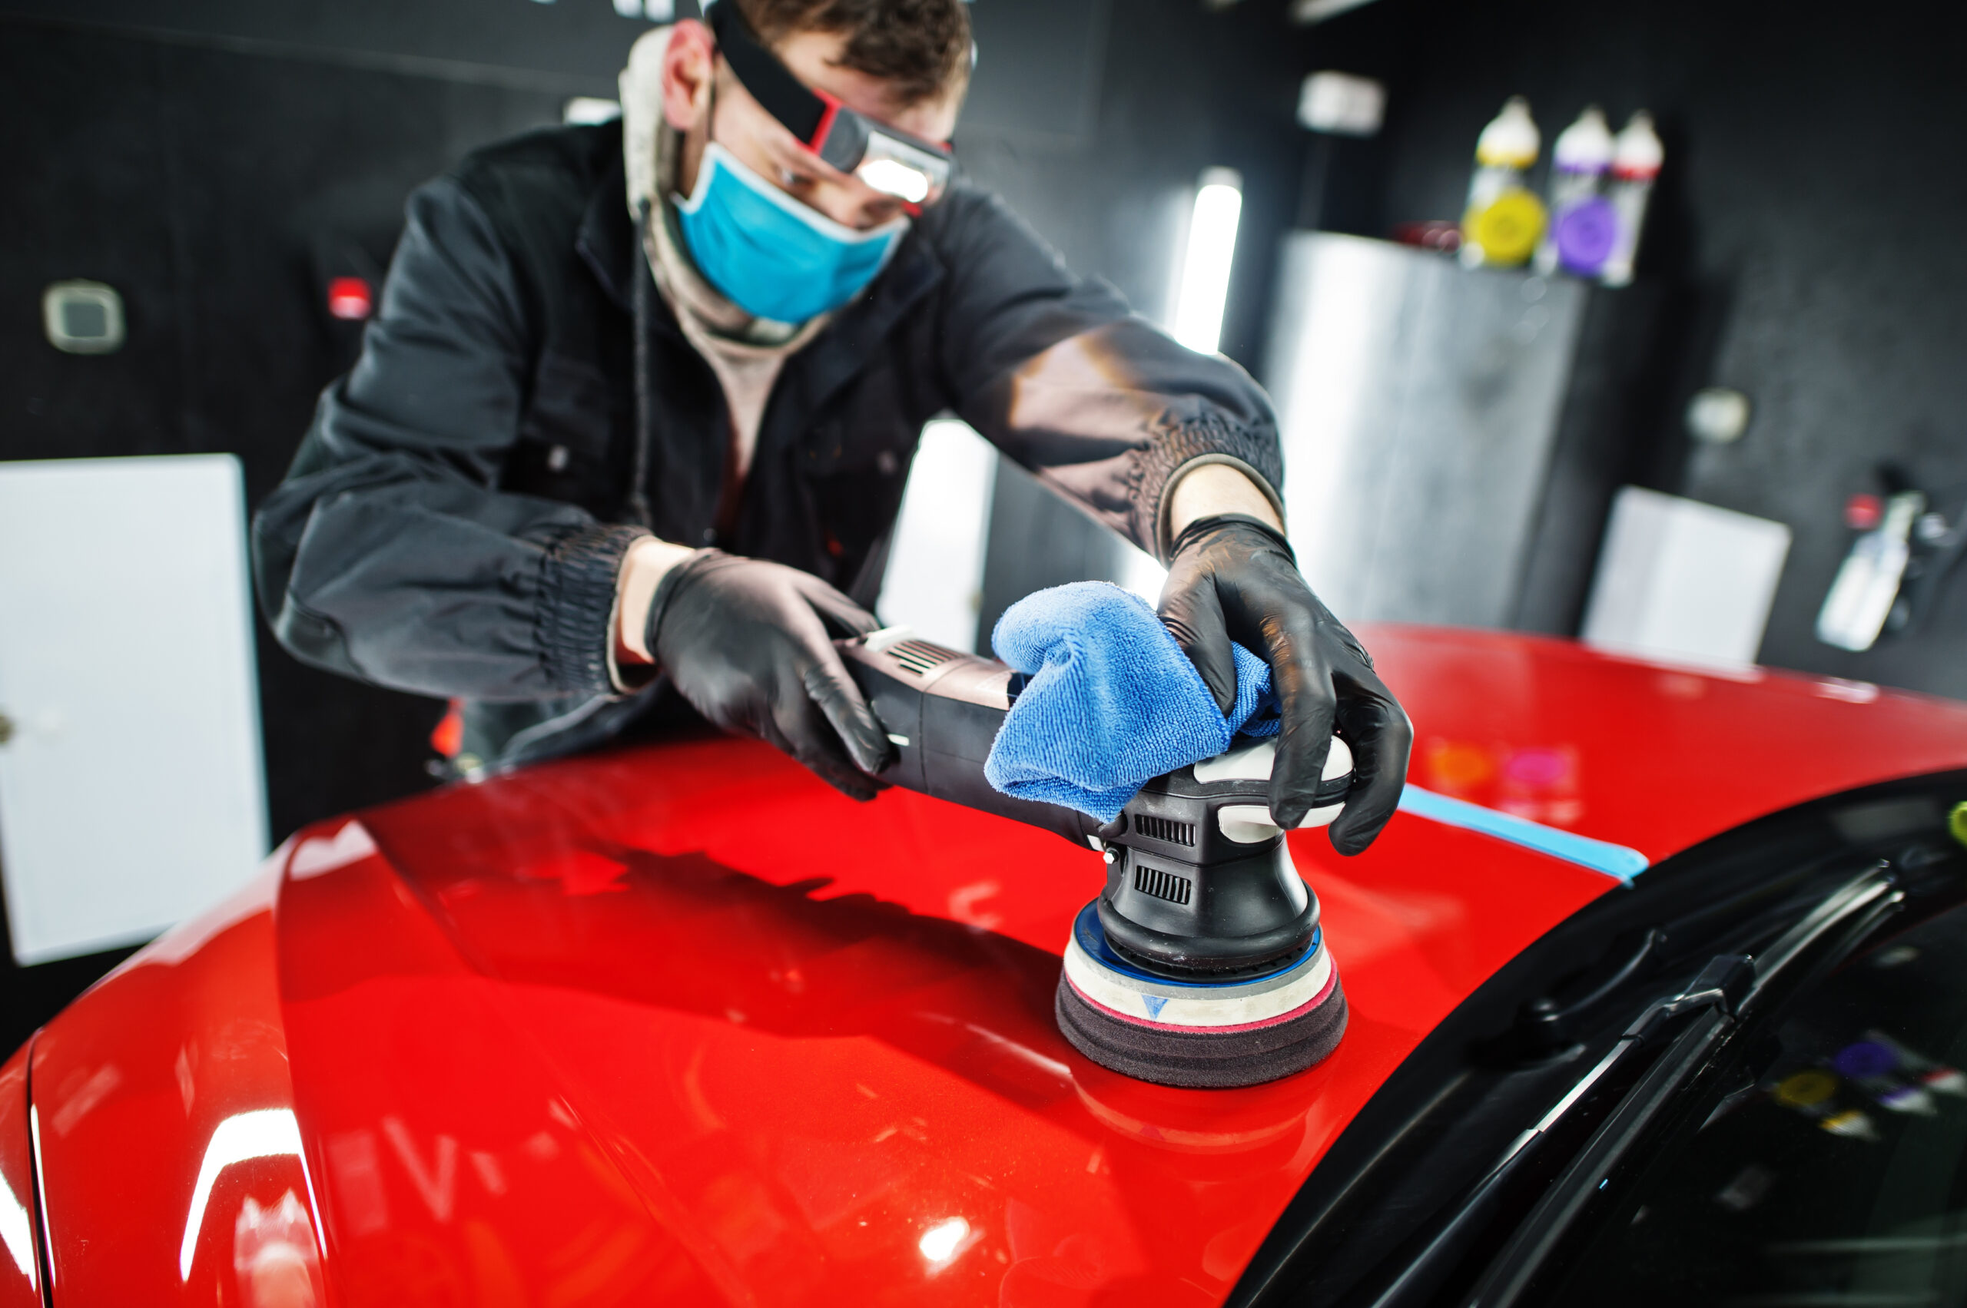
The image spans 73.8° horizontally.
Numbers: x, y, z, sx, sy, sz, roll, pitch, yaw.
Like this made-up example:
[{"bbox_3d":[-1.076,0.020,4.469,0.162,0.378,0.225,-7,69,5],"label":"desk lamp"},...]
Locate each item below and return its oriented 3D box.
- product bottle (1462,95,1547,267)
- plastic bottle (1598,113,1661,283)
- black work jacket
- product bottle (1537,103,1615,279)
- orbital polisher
[{"bbox_3d":[0.844,-0.762,2.120,0.082,0.260,0.082,11,17,18],"label":"product bottle"},{"bbox_3d":[1.062,-0.753,2.170,0.082,0.260,0.082,12,18,22],"label":"plastic bottle"},{"bbox_3d":[-0.195,-0.039,0.952,0.578,0.573,0.624,1,29,-14],"label":"black work jacket"},{"bbox_3d":[0.968,-0.750,2.130,0.082,0.260,0.082,12,17,20],"label":"product bottle"},{"bbox_3d":[0.012,0.089,0.734,0.385,0.175,0.152,7,19,33],"label":"orbital polisher"}]

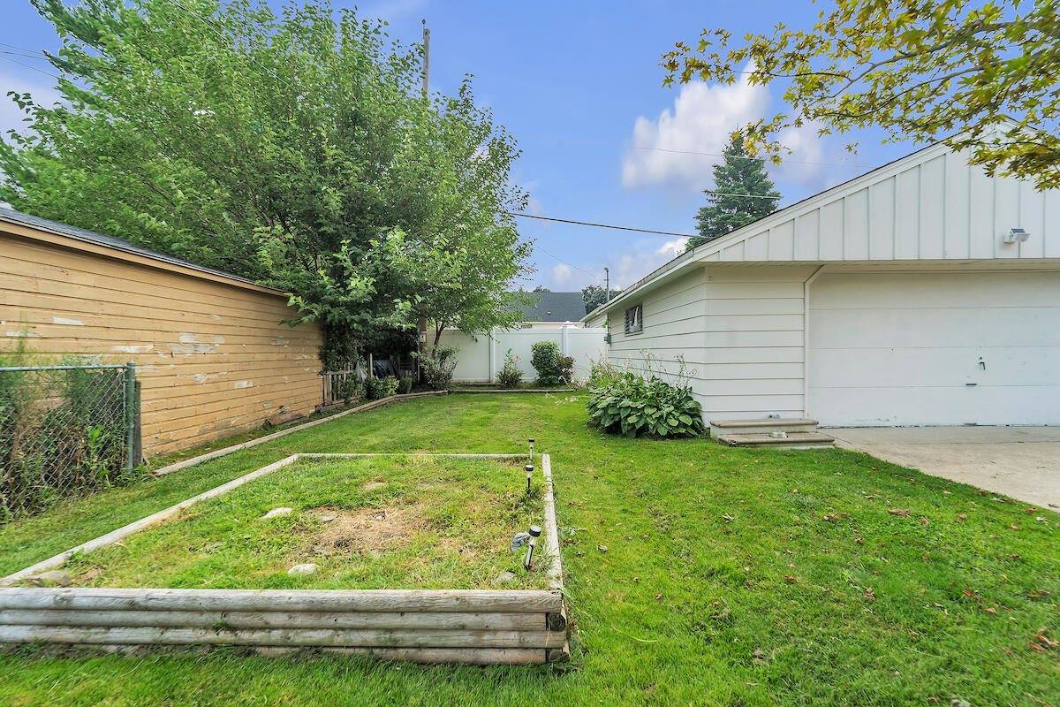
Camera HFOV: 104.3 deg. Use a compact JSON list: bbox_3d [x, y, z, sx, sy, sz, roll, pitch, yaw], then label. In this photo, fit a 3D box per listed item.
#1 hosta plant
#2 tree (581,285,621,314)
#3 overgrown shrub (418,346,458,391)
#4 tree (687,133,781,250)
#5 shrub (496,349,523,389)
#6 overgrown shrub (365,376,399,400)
[{"bbox_3d":[1.560,0.740,6.150,1.450,0.680,1.650,0,0,0],"label":"hosta plant"},{"bbox_3d":[6.300,-2.400,36.000,5.200,7.000,5.200,0,0,0],"label":"tree"},{"bbox_3d":[-2.720,0.420,12.100,1.220,1.240,1.100,0,0,0],"label":"overgrown shrub"},{"bbox_3d":[12.300,-6.000,24.500,7.500,14.200,7.500,0,0,0],"label":"tree"},{"bbox_3d":[-0.590,0.450,12.200,0.800,1.180,0.750,0,0,0],"label":"shrub"},{"bbox_3d":[-3.500,0.780,9.800,0.850,0.570,0.800,0,0,0],"label":"overgrown shrub"}]

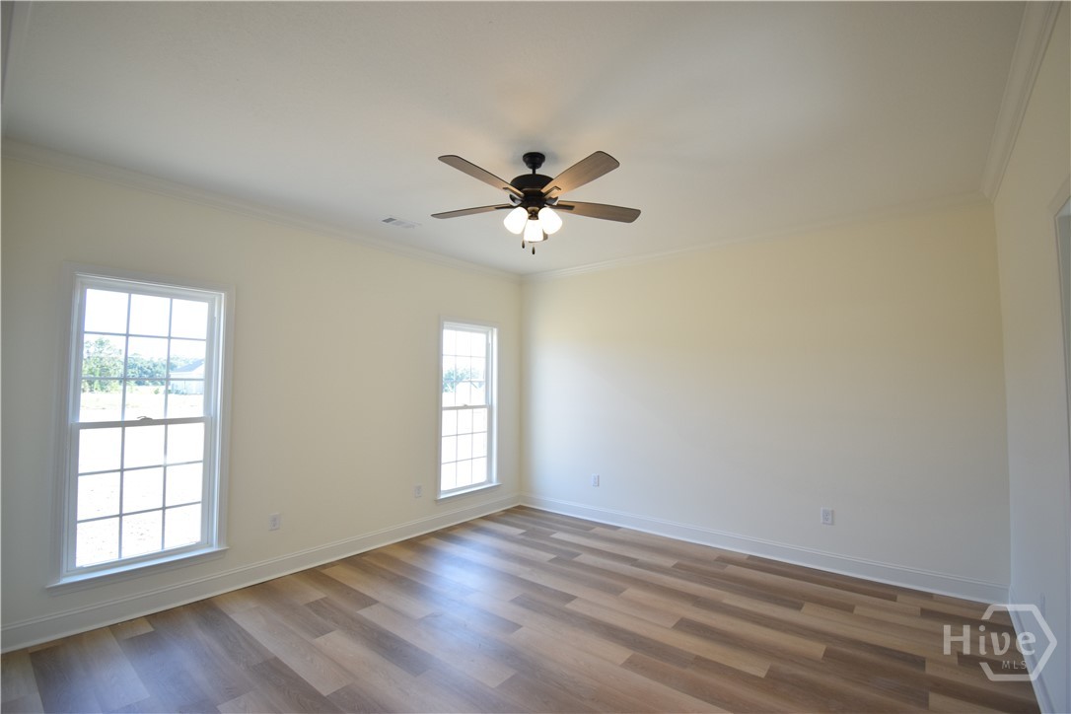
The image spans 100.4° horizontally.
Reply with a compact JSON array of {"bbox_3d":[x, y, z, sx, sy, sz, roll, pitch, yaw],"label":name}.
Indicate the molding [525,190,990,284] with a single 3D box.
[{"bbox_3d":[1.449,-1.008,4.213,4.086,0.095,0.075,-2,-4,36],"label":"molding"}]

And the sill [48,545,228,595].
[{"bbox_3d":[-2.450,1.327,2.813,0.101,0.065,0.844,-2,-4,42],"label":"sill"}]

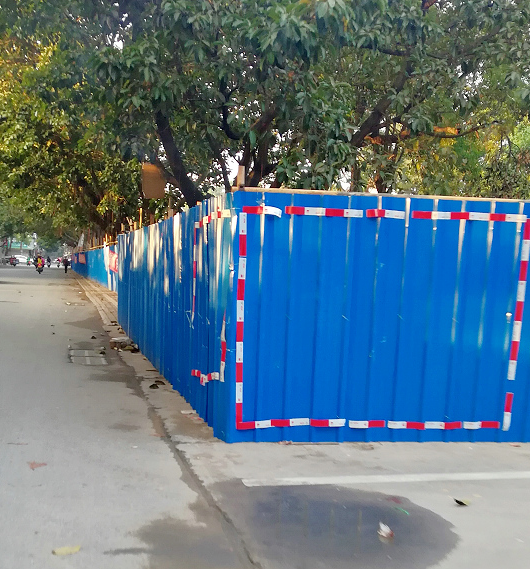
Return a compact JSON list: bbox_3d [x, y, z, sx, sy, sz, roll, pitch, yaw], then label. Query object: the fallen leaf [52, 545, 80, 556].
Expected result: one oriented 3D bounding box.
[{"bbox_3d":[-0.878,1.170,2.620,0.125,0.018,0.055,0,4,-34],"label":"fallen leaf"}]

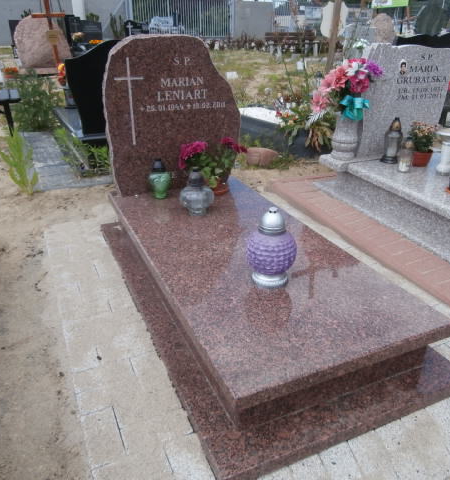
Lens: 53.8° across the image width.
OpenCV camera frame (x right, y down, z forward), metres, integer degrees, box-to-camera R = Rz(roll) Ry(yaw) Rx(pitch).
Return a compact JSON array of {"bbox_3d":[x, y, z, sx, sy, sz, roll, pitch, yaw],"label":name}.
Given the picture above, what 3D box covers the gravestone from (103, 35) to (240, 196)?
[{"bbox_3d":[-0.284,-0.707,2.546,0.777,0.831,0.090,-11,27,-21],"label":"gravestone"}]

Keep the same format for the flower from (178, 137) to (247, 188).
[{"bbox_3d":[-0.067,-0.392,2.419,0.360,0.280,0.300,-11,27,-21],"label":"flower"}]

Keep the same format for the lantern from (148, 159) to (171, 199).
[{"bbox_3d":[-0.347,-0.330,2.378,0.118,0.206,0.118,-11,27,-21],"label":"lantern"}]

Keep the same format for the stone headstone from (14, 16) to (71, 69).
[{"bbox_3d":[-3.702,-4.016,9.000,1.140,0.980,0.300,-11,27,-21],"label":"stone headstone"}]

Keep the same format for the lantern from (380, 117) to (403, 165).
[{"bbox_3d":[1.133,-0.675,2.988,0.125,0.298,0.125,-11,27,-21],"label":"lantern"}]

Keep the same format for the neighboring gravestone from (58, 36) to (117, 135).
[{"bbox_3d":[-1.063,-1.363,4.007,0.680,0.790,0.080,-12,27,-23],"label":"neighboring gravestone"}]

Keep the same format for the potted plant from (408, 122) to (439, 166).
[{"bbox_3d":[1.295,-0.631,2.913,0.175,0.280,0.175,-11,27,-21],"label":"potted plant"}]

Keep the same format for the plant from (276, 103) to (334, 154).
[{"bbox_3d":[0.717,-1.014,4.000,0.500,0.400,0.400,-11,27,-21],"label":"plant"}]

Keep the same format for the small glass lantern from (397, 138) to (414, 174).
[{"bbox_3d":[1.240,-0.583,3.022,0.100,0.225,0.100,-9,26,-17],"label":"small glass lantern"}]

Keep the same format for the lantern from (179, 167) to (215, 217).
[{"bbox_3d":[-0.151,-0.251,2.272,0.172,0.230,0.172,-1,25,0],"label":"lantern"}]

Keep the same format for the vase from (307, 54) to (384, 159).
[{"bbox_3d":[0.911,-0.960,3.243,0.510,0.730,0.380,-9,26,-17],"label":"vase"}]

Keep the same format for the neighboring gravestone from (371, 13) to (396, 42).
[{"bbox_3d":[4.287,-5.693,12.000,0.650,0.920,0.250,-11,27,-21],"label":"neighboring gravestone"}]

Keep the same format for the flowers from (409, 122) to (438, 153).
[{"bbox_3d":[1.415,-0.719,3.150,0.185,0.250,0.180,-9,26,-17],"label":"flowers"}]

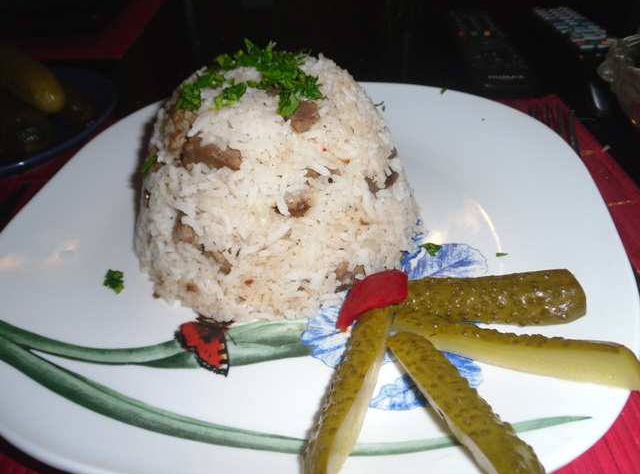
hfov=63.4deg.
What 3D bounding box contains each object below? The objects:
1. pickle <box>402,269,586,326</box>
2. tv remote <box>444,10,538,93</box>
[{"bbox_3d":[0.066,0.024,0.209,0.075,0.015,0.021,-1,40,2],"label":"pickle"},{"bbox_3d":[0.142,-0.161,0.447,0.046,0.018,0.183,1,40,4],"label":"tv remote"}]

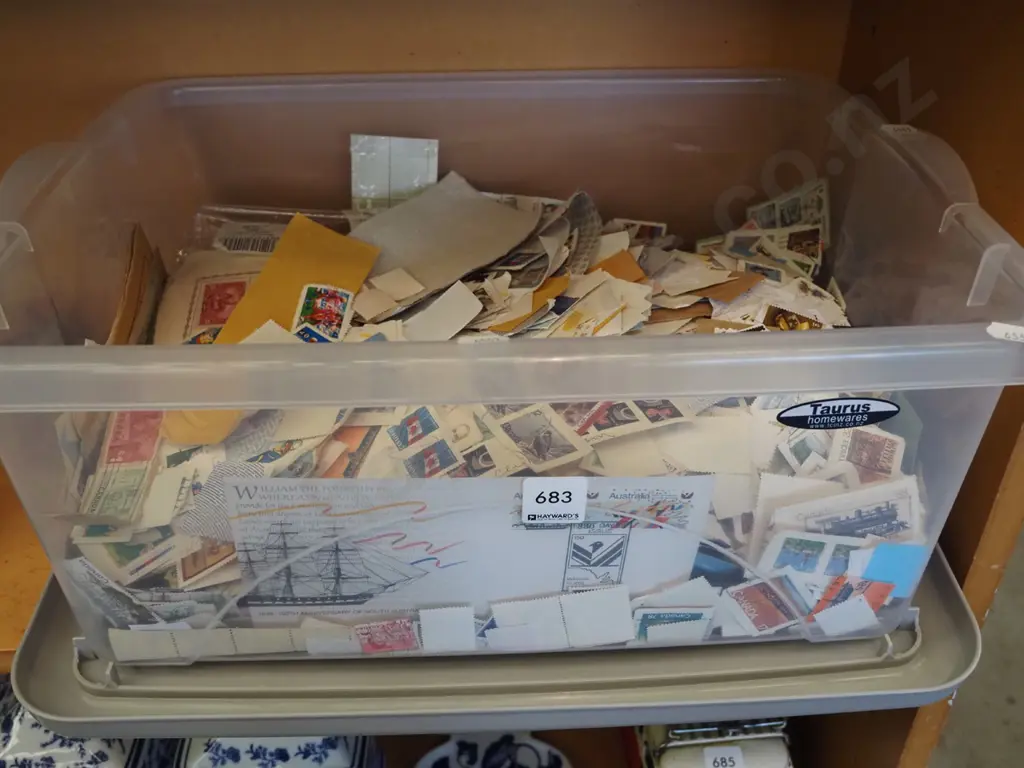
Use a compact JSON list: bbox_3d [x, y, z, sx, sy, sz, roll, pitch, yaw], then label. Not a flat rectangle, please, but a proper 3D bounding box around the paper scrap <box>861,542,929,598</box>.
[{"bbox_3d":[0.171,0.083,0.423,0.028,0.034,0.002,4,38,-7],"label":"paper scrap"}]

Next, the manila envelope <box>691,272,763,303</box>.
[{"bbox_3d":[0.113,-0.052,0.491,0.019,0.003,0.035,27,44,32],"label":"manila envelope"}]

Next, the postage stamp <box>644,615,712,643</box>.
[{"bbox_3d":[0.076,0.114,0.435,0.029,0.017,0.002,-9,38,4],"label":"postage stamp"}]

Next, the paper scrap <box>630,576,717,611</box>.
[{"bbox_3d":[0.074,0.098,0.425,0.034,0.021,0.002,-23,36,14],"label":"paper scrap"}]

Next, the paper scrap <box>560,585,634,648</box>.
[{"bbox_3d":[0.039,0.106,0.427,0.030,0.037,0.002,-9,38,4],"label":"paper scrap"}]

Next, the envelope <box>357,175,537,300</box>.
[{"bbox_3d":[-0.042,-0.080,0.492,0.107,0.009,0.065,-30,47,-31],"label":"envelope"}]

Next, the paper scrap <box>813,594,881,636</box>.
[{"bbox_3d":[0.155,0.109,0.438,0.025,0.024,0.002,-27,35,17],"label":"paper scrap"}]

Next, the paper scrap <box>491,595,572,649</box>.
[{"bbox_3d":[0.008,0.110,0.428,0.030,0.037,0.002,-9,38,3],"label":"paper scrap"}]

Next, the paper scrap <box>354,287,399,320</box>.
[{"bbox_3d":[-0.062,-0.036,0.429,0.016,0.003,0.013,-39,65,-24],"label":"paper scrap"}]

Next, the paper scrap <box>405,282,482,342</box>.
[{"bbox_3d":[-0.030,-0.030,0.420,0.017,0.004,0.034,36,76,9],"label":"paper scrap"}]

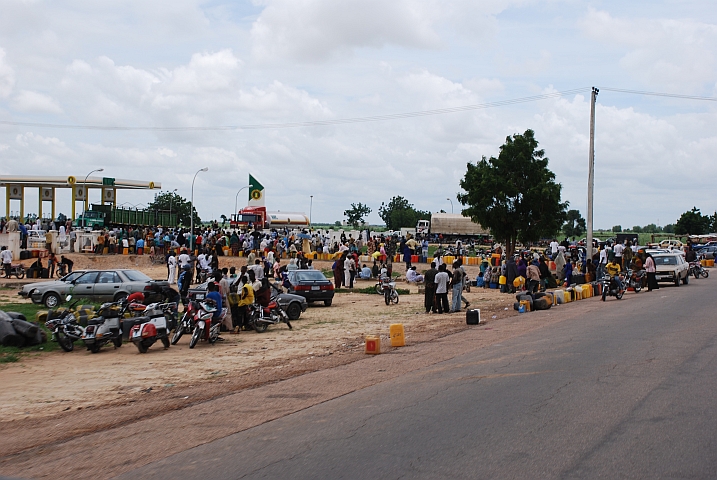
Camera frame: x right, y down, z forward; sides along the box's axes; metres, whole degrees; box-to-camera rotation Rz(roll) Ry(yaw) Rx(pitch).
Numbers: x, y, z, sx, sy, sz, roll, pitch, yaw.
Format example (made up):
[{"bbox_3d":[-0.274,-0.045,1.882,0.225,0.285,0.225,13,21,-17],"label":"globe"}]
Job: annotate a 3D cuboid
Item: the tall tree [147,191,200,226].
[{"bbox_3d":[-33.367,-4.734,205.000,9.800,8.500,9.200,1,1,0],"label":"tall tree"}]

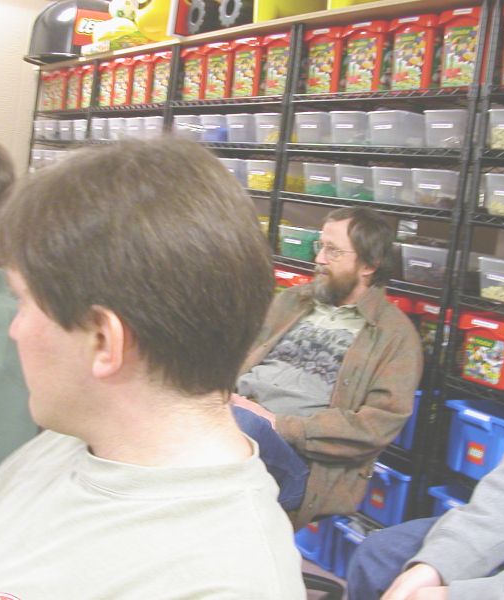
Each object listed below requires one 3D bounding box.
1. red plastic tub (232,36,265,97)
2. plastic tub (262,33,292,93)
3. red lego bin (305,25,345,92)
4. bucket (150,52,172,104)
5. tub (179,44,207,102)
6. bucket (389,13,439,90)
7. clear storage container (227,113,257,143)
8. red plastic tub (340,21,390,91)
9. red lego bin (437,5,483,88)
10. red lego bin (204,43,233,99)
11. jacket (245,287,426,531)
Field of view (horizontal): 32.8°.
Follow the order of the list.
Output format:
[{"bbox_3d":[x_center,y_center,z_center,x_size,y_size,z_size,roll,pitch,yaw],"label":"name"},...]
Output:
[{"bbox_3d":[0.044,-0.939,3.525,0.190,0.228,0.185,1,9,-33],"label":"red plastic tub"},{"bbox_3d":[0.171,-0.899,3.333,0.190,0.228,0.185,1,9,-33],"label":"plastic tub"},{"bbox_3d":[0.311,-0.852,3.114,0.175,0.230,0.200,1,9,-34],"label":"red lego bin"},{"bbox_3d":[-0.354,-1.053,4.130,0.190,0.228,0.185,1,9,-33],"label":"bucket"},{"bbox_3d":[-0.189,-1.003,3.878,0.206,0.237,0.206,2,9,-34],"label":"tub"},{"bbox_3d":[0.574,-0.773,2.718,0.206,0.237,0.206,2,9,-34],"label":"bucket"},{"bbox_3d":[0.075,-0.701,3.591,0.320,0.114,0.190,1,9,-33],"label":"clear storage container"},{"bbox_3d":[0.452,-0.809,2.903,0.206,0.237,0.206,2,9,-34],"label":"red plastic tub"},{"bbox_3d":[0.682,-0.739,2.556,0.190,0.228,0.185,1,9,-33],"label":"red lego bin"},{"bbox_3d":[-0.086,-0.970,3.708,0.175,0.230,0.200,1,9,-34],"label":"red lego bin"},{"bbox_3d":[0.201,0.275,2.250,0.420,0.650,0.520,-1,10,-45],"label":"jacket"}]

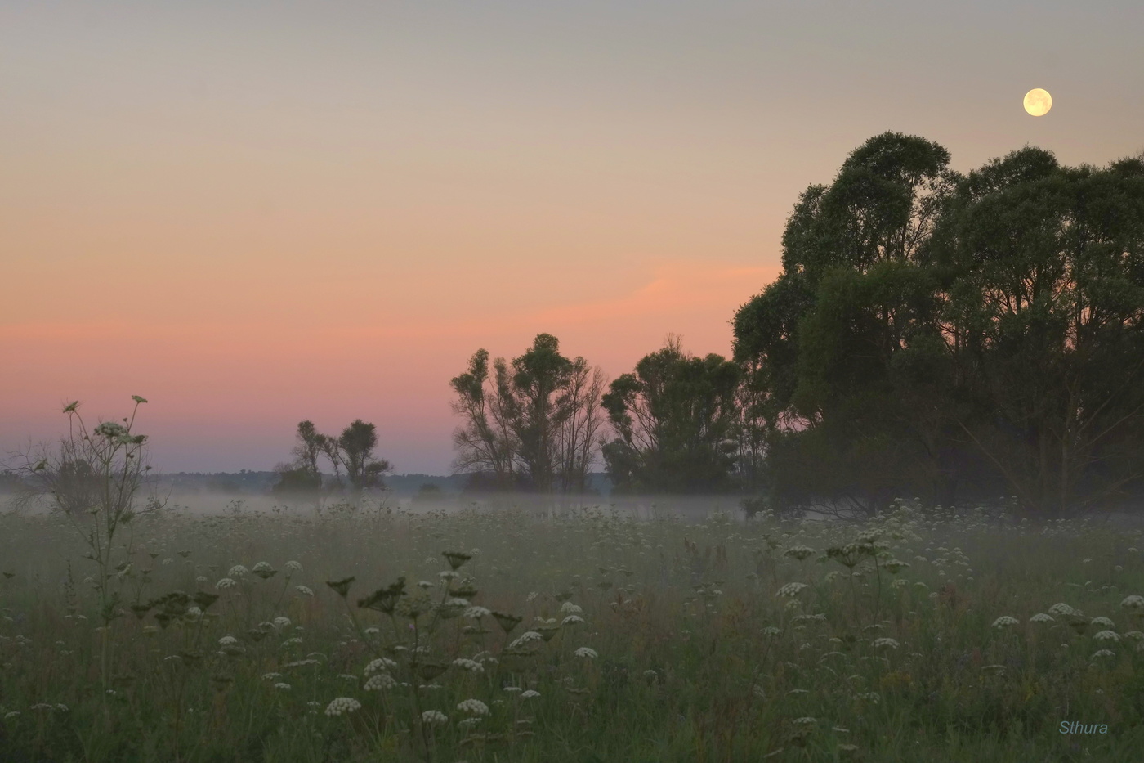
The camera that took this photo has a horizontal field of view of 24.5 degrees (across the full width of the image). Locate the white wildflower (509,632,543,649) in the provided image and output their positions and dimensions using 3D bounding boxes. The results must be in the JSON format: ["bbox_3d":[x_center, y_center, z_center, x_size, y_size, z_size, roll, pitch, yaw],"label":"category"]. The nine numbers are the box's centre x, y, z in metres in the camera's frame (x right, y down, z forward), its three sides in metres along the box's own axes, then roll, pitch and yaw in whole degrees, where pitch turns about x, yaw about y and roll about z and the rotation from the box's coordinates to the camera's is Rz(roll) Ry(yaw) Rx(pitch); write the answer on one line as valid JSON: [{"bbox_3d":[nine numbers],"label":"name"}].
[{"bbox_3d":[-0.124,0.695,7.100,0.096,0.043,0.093,0,-2,0],"label":"white wildflower"}]

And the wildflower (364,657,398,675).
[{"bbox_3d":[-0.506,0.754,7.000,0.090,0.042,0.087,0,-2,0],"label":"wildflower"}]

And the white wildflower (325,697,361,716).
[{"bbox_3d":[-0.574,0.812,6.600,0.094,0.044,0.091,0,-2,0],"label":"white wildflower"}]

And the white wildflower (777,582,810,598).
[{"bbox_3d":[0.636,0.600,7.600,0.095,0.041,0.092,0,-2,0],"label":"white wildflower"}]

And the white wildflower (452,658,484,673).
[{"bbox_3d":[-0.280,0.764,7.100,0.087,0.036,0.084,0,-2,0],"label":"white wildflower"}]

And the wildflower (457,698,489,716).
[{"bbox_3d":[-0.258,0.850,6.900,0.084,0.040,0.082,0,-2,0],"label":"wildflower"}]

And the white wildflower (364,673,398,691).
[{"bbox_3d":[-0.499,0.786,6.900,0.089,0.042,0.086,0,-2,0],"label":"white wildflower"}]

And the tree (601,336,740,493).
[{"bbox_3d":[6.613,2.372,175.000,9.371,10.795,7.965,0,-2,0],"label":"tree"}]

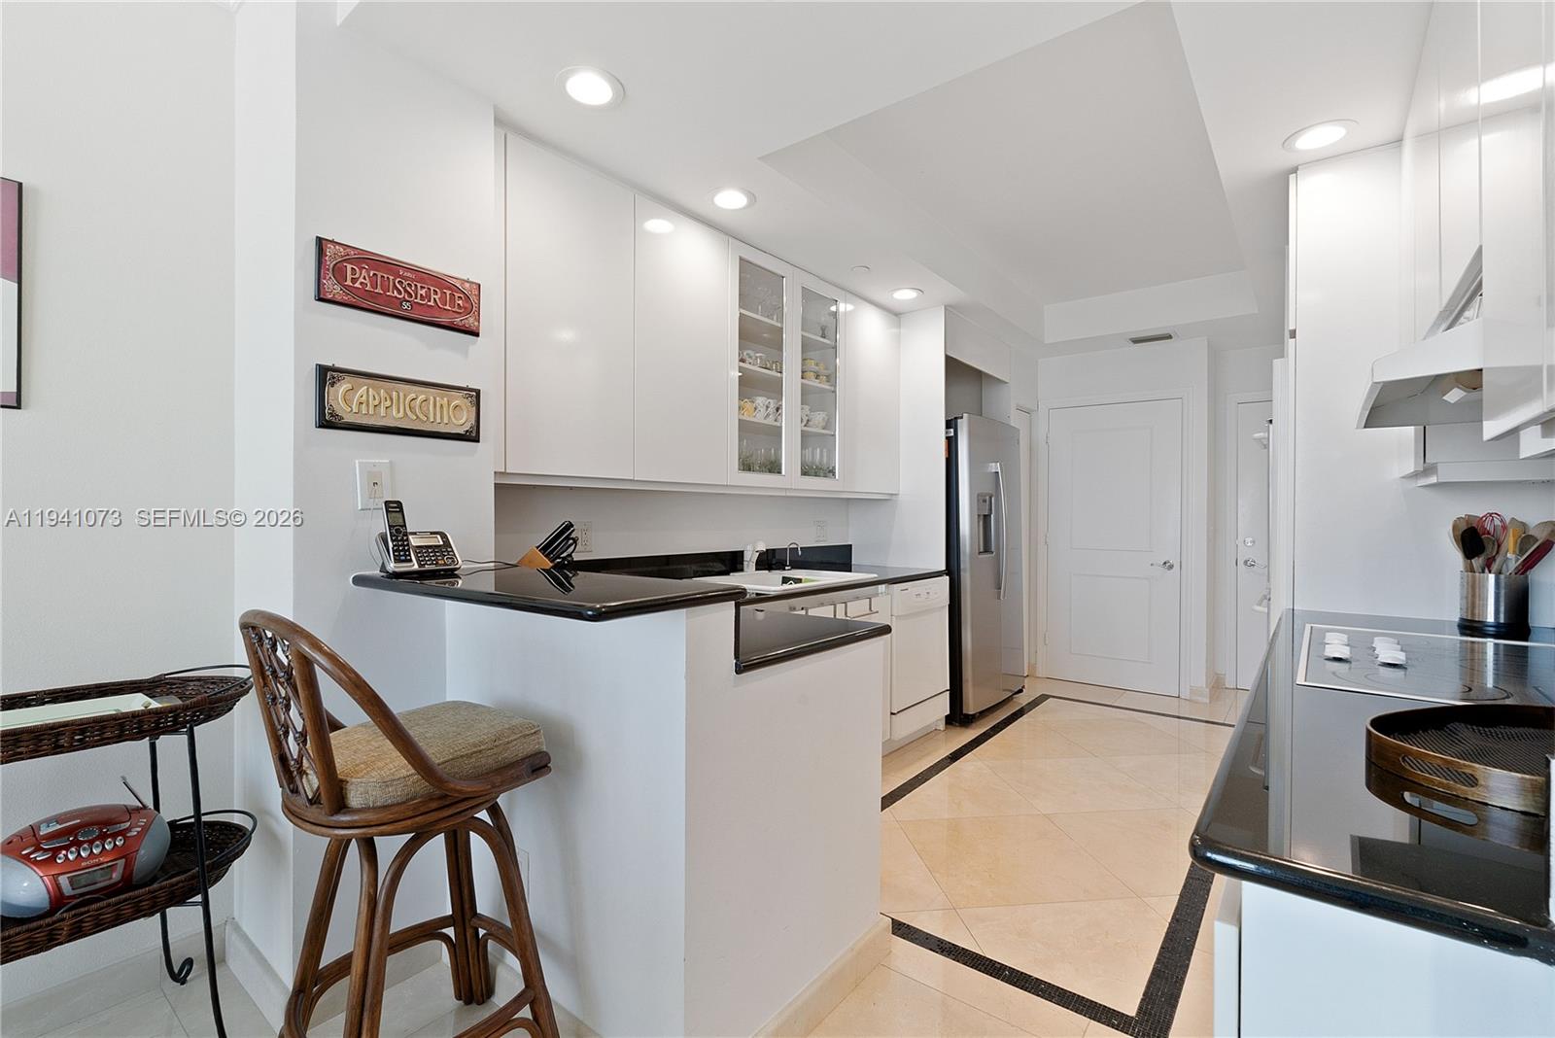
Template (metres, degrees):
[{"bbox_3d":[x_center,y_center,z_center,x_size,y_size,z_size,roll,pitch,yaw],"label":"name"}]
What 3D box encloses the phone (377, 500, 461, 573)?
[{"bbox_3d":[-0.887,0.044,1.720,0.138,0.182,0.160,0,0,38],"label":"phone"}]

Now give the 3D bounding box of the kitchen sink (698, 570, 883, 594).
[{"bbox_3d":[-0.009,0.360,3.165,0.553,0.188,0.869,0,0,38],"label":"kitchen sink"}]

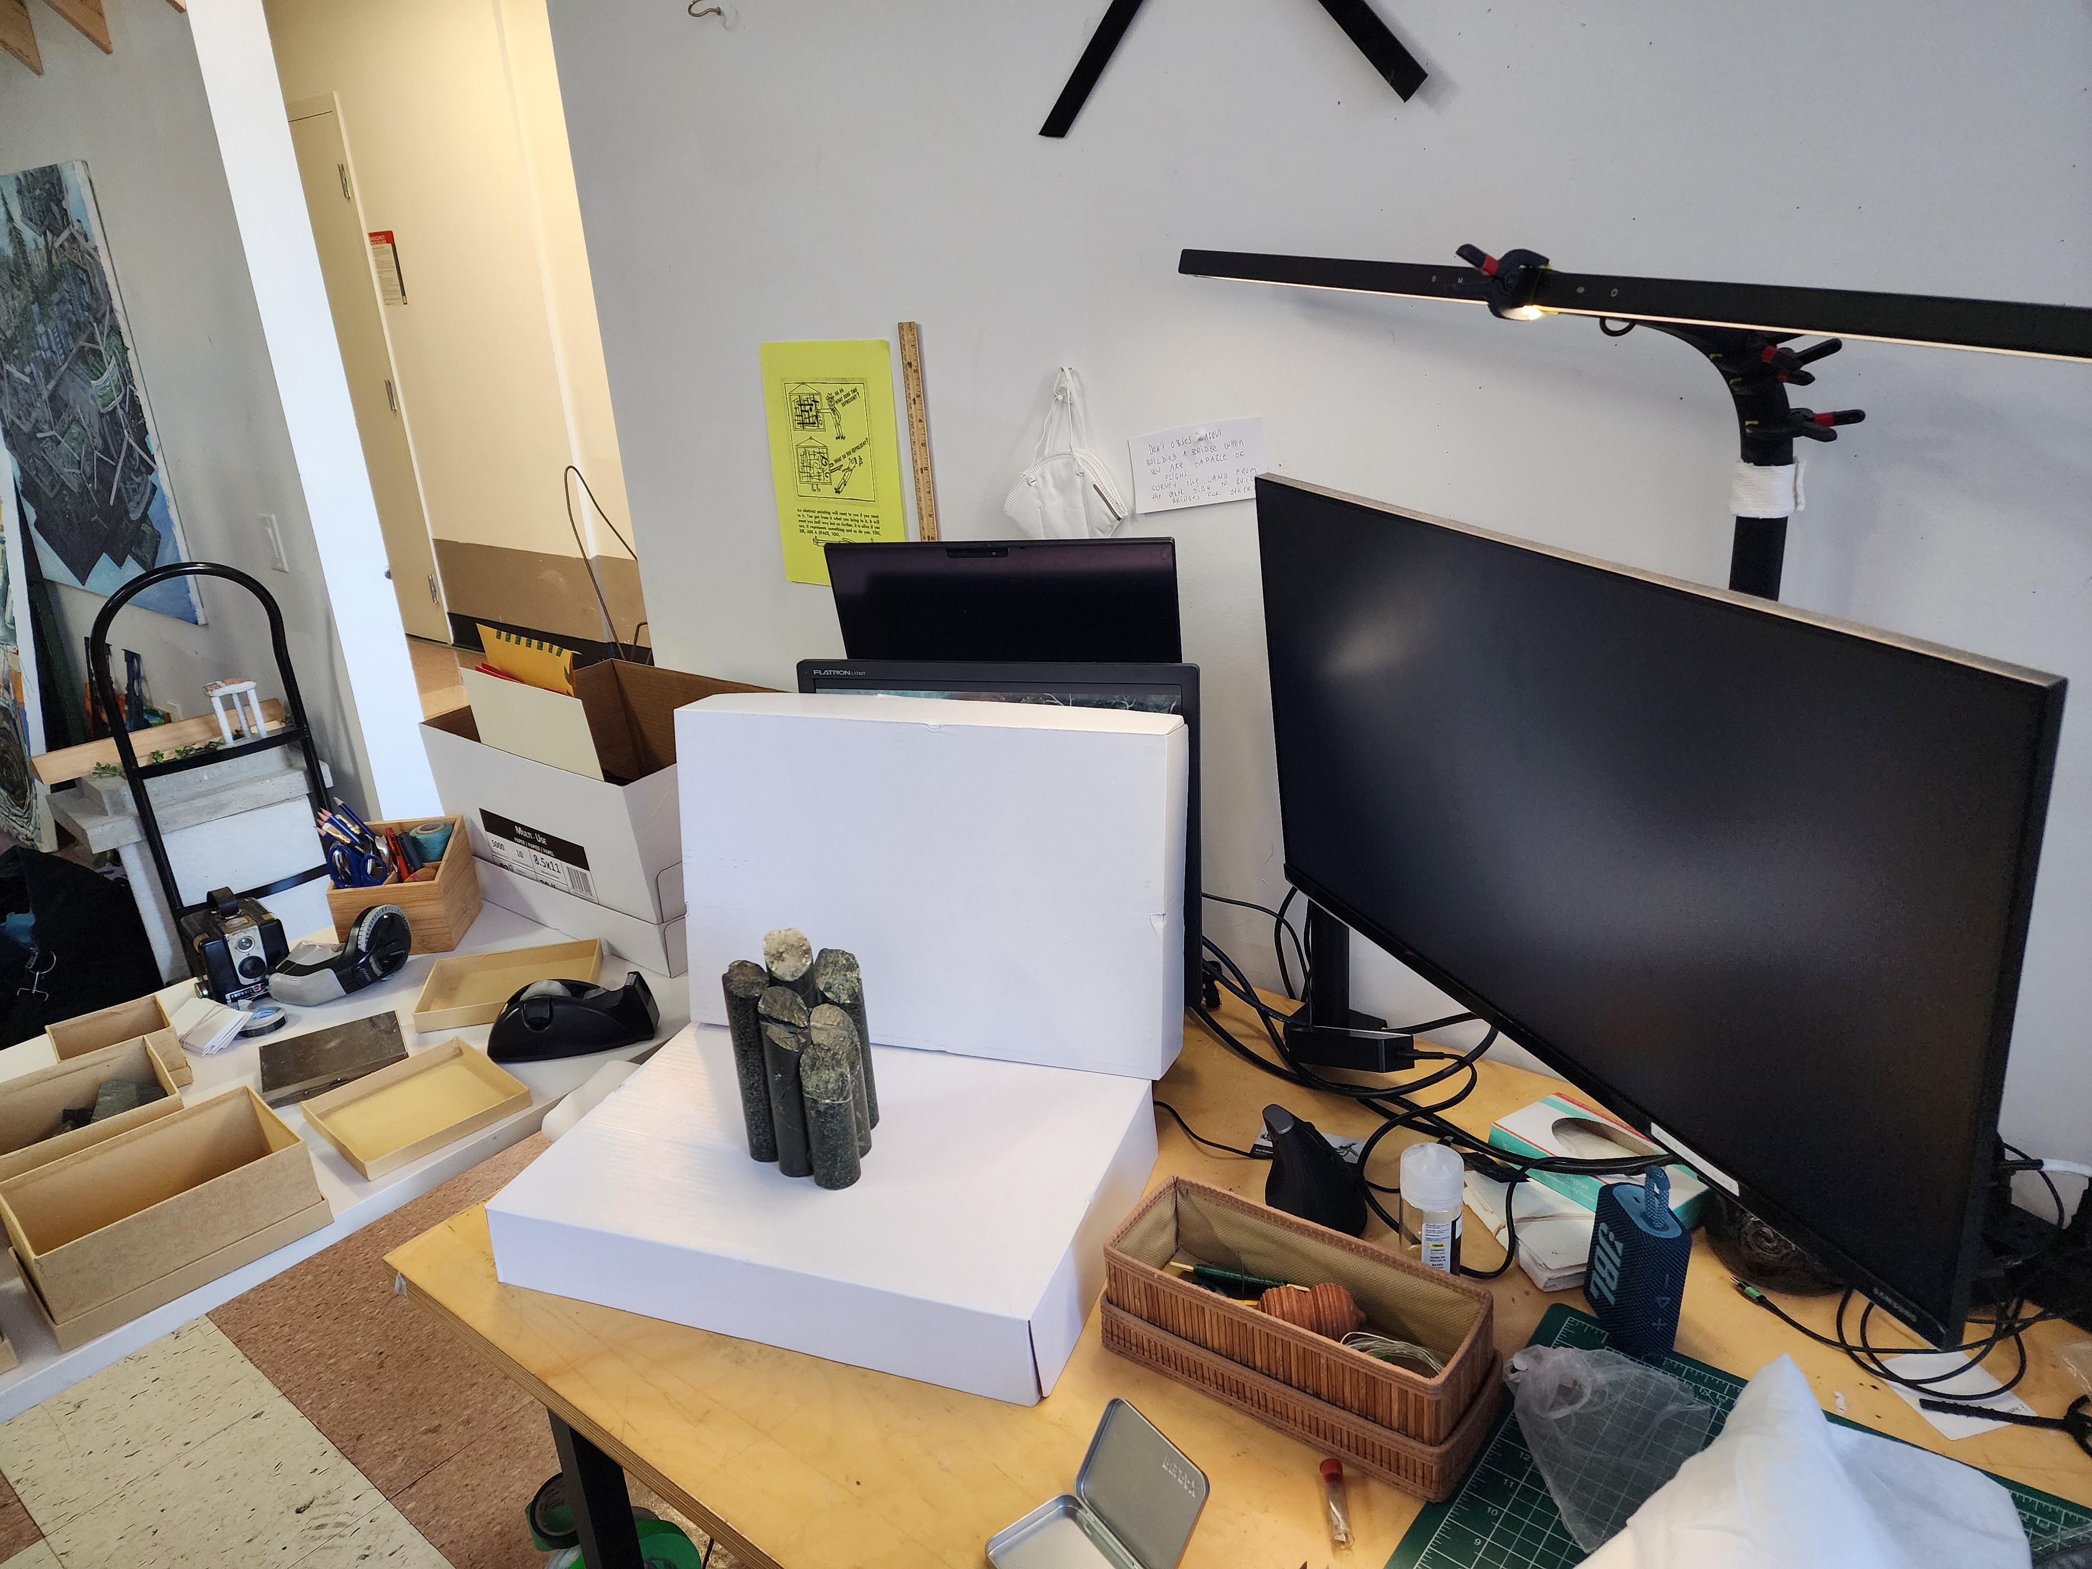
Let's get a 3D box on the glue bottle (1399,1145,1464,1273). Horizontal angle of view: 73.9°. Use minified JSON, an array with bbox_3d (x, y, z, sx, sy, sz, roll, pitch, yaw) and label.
[{"bbox_3d":[0.270,0.313,0.978,0.043,0.113,0.043,-3,20,1],"label":"glue bottle"}]

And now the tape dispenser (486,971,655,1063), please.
[{"bbox_3d":[-0.462,0.217,1.355,0.155,0.065,0.058,-6,19,-4],"label":"tape dispenser"}]

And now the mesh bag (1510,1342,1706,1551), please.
[{"bbox_3d":[0.335,0.389,0.862,0.155,0.036,0.097,-19,24,-37],"label":"mesh bag"}]

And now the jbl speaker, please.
[{"bbox_3d":[0.403,0.310,0.943,0.041,0.122,0.071,-7,20,-8],"label":"jbl speaker"}]

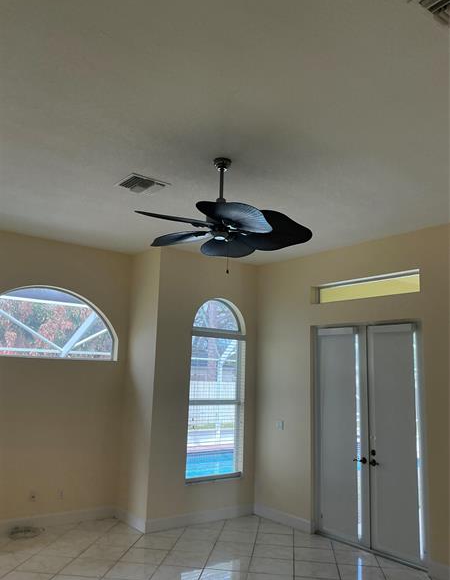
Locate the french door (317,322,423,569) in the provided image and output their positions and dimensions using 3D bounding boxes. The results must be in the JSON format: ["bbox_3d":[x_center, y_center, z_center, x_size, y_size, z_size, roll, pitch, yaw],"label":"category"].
[{"bbox_3d":[1.551,1.590,5.368,0.130,2.411,1.484,10,-13,-37],"label":"french door"}]

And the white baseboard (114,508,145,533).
[{"bbox_3d":[-1.151,2.742,5.791,0.020,0.123,0.768,10,-13,-37],"label":"white baseboard"}]

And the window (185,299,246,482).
[{"bbox_3d":[-0.114,1.273,6.419,0.910,2.326,0.120,10,-13,-37],"label":"window"}]

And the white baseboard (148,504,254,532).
[{"bbox_3d":[-0.246,2.811,5.985,1.661,0.123,0.020,10,-13,-37],"label":"white baseboard"}]

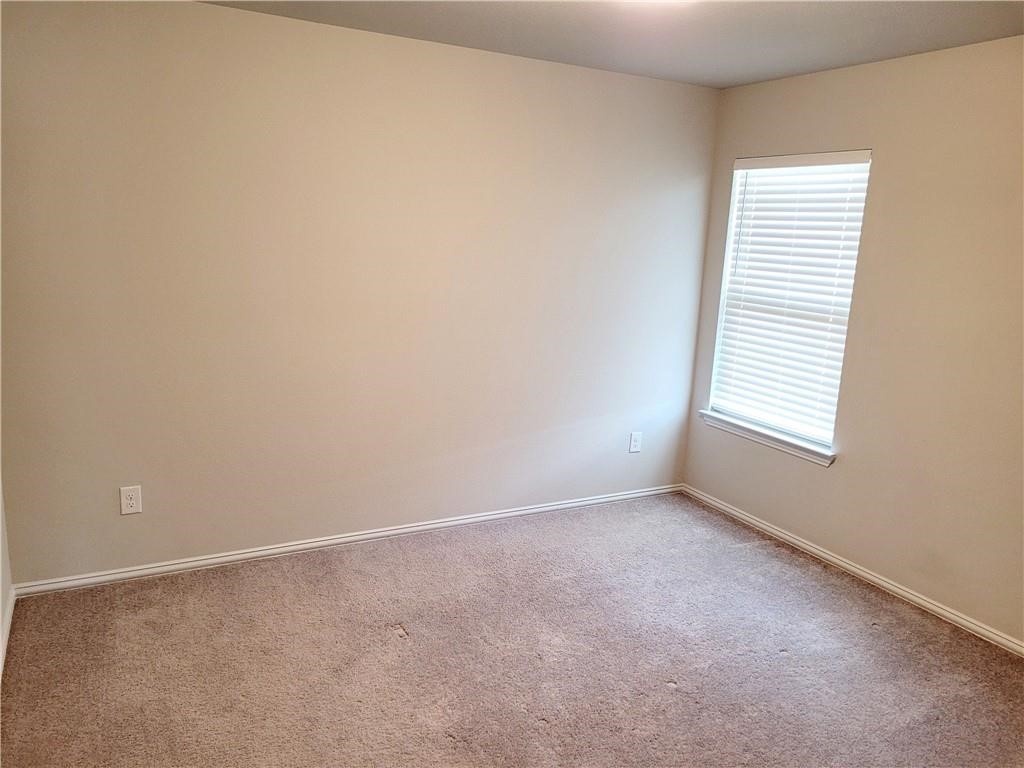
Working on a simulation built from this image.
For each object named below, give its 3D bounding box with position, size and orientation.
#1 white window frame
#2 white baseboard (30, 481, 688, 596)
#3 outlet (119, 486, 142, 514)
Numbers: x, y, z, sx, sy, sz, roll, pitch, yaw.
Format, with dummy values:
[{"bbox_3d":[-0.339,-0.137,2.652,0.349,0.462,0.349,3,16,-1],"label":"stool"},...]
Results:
[{"bbox_3d":[1.448,-0.434,4.145,0.110,1.551,0.960,-4,13,-28],"label":"white window frame"},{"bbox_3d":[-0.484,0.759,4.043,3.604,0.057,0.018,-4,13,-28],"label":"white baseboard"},{"bbox_3d":[-1.653,0.507,3.339,0.083,0.124,0.010,-4,13,-28],"label":"outlet"}]

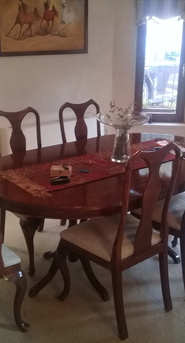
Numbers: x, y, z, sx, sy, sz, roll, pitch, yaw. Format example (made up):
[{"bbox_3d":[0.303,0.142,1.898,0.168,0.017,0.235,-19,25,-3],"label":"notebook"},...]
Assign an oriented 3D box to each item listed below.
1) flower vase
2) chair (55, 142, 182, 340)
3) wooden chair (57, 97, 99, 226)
[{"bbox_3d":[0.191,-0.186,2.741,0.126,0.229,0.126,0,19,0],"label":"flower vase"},{"bbox_3d":[0.153,0.311,2.321,0.510,1.037,0.550,-14,24,-37],"label":"chair"},{"bbox_3d":[0.054,-0.005,3.248,0.510,1.037,0.550,-15,24,-39],"label":"wooden chair"}]

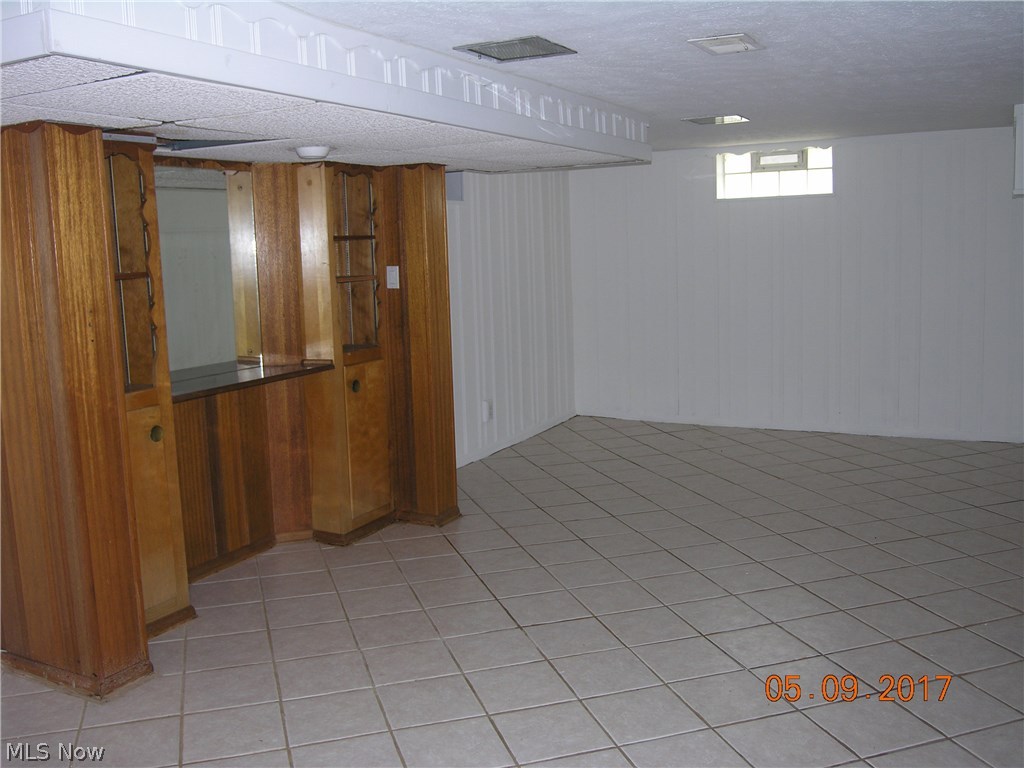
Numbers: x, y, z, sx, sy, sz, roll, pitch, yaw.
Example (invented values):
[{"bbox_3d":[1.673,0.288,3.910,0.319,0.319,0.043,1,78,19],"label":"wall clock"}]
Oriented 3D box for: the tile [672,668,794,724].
[{"bbox_3d":[0.708,1.015,3.058,0.303,0.010,0.303,-4,9,-17],"label":"tile"}]

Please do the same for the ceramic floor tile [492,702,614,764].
[{"bbox_3d":[0.120,1.062,2.886,0.304,0.010,0.304,-4,9,-17],"label":"ceramic floor tile"}]

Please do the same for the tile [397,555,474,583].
[{"bbox_3d":[-0.351,0.850,4.354,0.302,0.010,0.302,-4,9,-17],"label":"tile"}]

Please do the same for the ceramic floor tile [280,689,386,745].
[{"bbox_3d":[-0.564,1.058,3.006,0.302,0.010,0.302,-4,9,-17],"label":"ceramic floor tile"}]

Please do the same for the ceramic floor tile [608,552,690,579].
[{"bbox_3d":[0.632,0.829,4.313,0.303,0.010,0.303,-4,9,-17],"label":"ceramic floor tile"}]

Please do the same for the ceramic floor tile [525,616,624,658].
[{"bbox_3d":[0.228,0.952,3.538,0.302,0.010,0.302,-4,9,-17],"label":"ceramic floor tile"}]

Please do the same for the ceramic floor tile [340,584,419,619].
[{"bbox_3d":[-0.549,0.908,3.939,0.302,0.010,0.302,-4,9,-17],"label":"ceramic floor tile"}]

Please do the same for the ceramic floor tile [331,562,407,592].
[{"bbox_3d":[-0.650,0.865,4.230,0.302,0.010,0.302,-4,9,-17],"label":"ceramic floor tile"}]

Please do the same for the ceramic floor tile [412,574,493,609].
[{"bbox_3d":[-0.256,0.893,4.057,0.302,0.010,0.302,-4,9,-17],"label":"ceramic floor tile"}]

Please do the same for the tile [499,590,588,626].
[{"bbox_3d":[0.136,0.911,3.838,0.303,0.010,0.303,-4,9,-17],"label":"tile"}]

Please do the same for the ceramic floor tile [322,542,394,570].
[{"bbox_3d":[-0.743,0.830,4.562,0.304,0.010,0.304,-4,9,-17],"label":"ceramic floor tile"}]

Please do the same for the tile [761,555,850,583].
[{"bbox_3d":[1.326,0.832,4.238,0.302,0.010,0.302,-4,9,-17],"label":"tile"}]

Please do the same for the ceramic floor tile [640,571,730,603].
[{"bbox_3d":[0.730,0.875,4.040,0.304,0.010,0.304,-4,9,-17],"label":"ceramic floor tile"}]

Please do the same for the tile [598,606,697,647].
[{"bbox_3d":[0.522,0.932,3.636,0.303,0.010,0.303,-4,9,-17],"label":"tile"}]

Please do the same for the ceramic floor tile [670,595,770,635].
[{"bbox_3d":[0.813,0.912,3.721,0.302,0.010,0.302,-4,9,-17],"label":"ceramic floor tile"}]

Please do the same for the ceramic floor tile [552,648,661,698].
[{"bbox_3d":[0.323,0.999,3.271,0.302,0.010,0.302,-4,9,-17],"label":"ceramic floor tile"}]

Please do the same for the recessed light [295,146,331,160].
[{"bbox_3d":[-0.809,-0.933,3.833,0.145,0.045,0.145,-1,9,0],"label":"recessed light"}]

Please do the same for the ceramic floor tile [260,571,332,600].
[{"bbox_3d":[-0.946,0.890,4.177,0.302,0.010,0.302,-4,9,-17],"label":"ceramic floor tile"}]

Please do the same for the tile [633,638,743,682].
[{"bbox_3d":[0.617,0.980,3.360,0.304,0.010,0.304,-4,9,-17],"label":"tile"}]

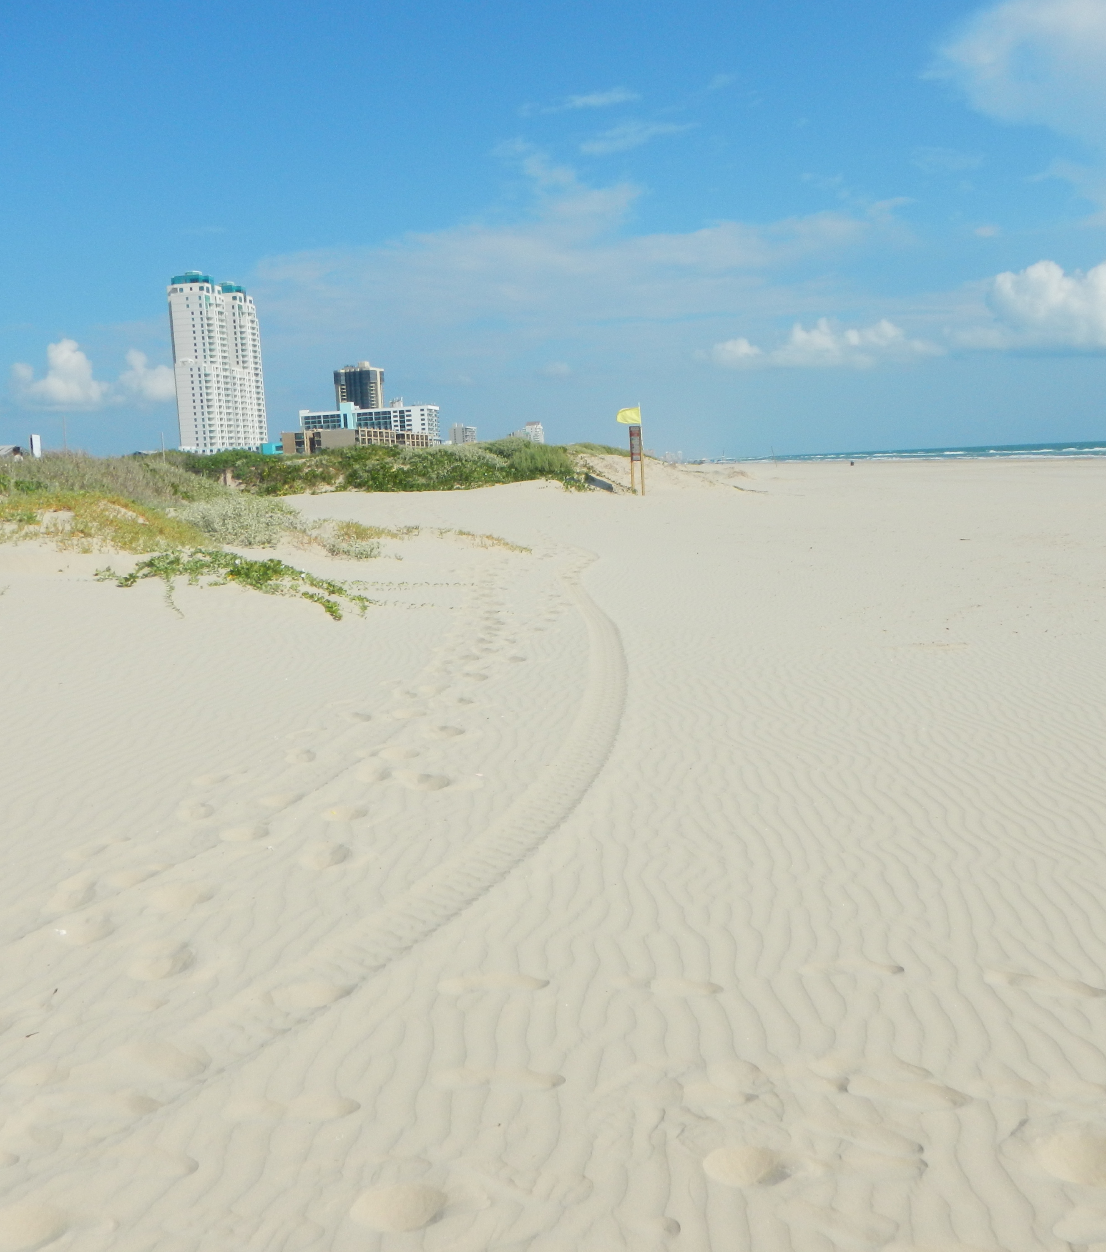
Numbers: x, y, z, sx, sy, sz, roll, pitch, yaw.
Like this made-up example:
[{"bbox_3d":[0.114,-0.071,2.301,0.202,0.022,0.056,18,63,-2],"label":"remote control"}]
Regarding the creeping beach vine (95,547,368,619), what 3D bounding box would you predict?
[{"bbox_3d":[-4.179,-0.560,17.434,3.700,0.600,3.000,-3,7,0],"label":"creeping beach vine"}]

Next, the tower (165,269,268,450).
[{"bbox_3d":[-176.737,-128.660,714.590,20.000,106.000,70.000,-1,7,10],"label":"tower"}]

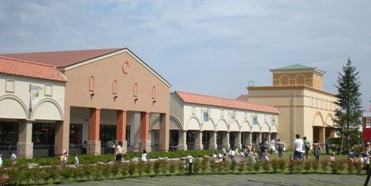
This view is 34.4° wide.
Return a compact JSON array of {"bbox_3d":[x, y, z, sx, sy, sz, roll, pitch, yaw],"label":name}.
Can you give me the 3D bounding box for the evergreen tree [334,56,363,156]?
[{"bbox_3d":[16.115,1.339,59.500,3.100,9.500,3.100,0,-4,0],"label":"evergreen tree"}]

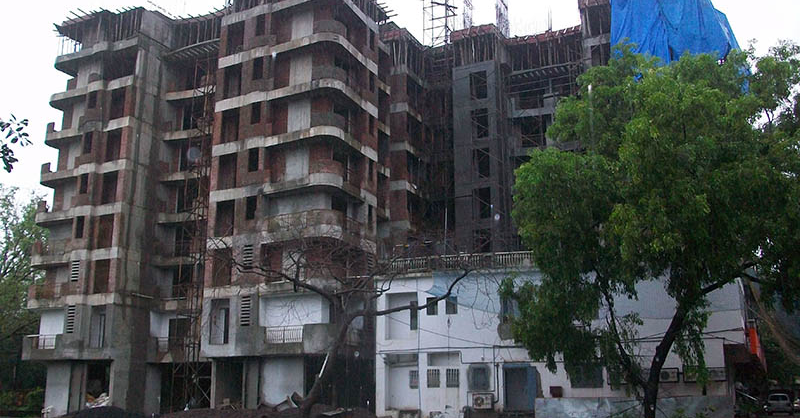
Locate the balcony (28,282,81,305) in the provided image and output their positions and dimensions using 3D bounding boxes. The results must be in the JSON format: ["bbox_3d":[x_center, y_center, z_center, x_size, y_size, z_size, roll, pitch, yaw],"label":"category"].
[{"bbox_3d":[-23.878,6.227,51.863,4.800,1.450,1.700,-7,-15,27],"label":"balcony"}]

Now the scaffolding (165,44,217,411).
[{"bbox_3d":[-13.511,0.929,48.575,1.500,24.800,1.500,-7,-15,27],"label":"scaffolding"}]

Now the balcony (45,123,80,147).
[{"bbox_3d":[-23.955,-5.562,53.896,4.000,1.650,1.600,-7,-15,27],"label":"balcony"}]

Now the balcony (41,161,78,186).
[{"bbox_3d":[-24.045,-2.561,53.328,3.900,1.550,1.600,-7,-15,27],"label":"balcony"}]

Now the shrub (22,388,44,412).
[{"bbox_3d":[-26.865,14.033,54.207,1.910,1.840,1.800,0,-14,0],"label":"shrub"}]

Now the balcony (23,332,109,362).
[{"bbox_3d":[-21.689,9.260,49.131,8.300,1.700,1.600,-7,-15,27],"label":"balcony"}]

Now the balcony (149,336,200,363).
[{"bbox_3d":[-14.581,9.441,49.710,4.550,1.790,1.400,-7,-15,27],"label":"balcony"}]

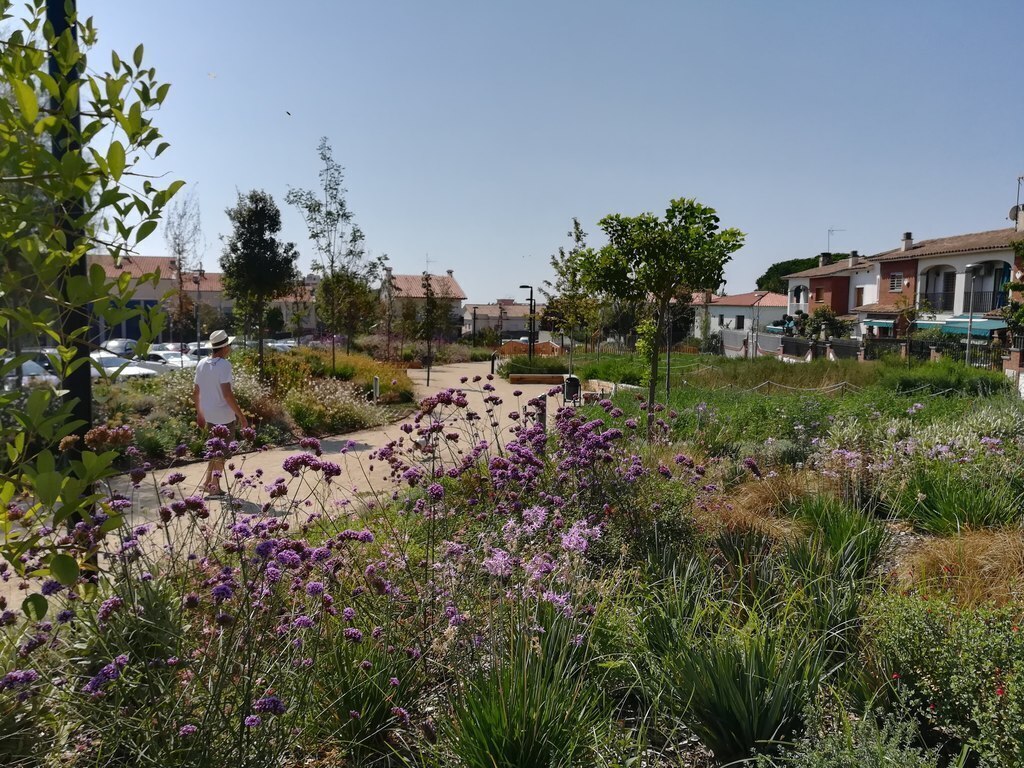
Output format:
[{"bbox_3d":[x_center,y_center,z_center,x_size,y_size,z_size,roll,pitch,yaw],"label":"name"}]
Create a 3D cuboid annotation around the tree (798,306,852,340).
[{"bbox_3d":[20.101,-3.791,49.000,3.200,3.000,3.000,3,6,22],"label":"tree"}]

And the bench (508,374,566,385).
[{"bbox_3d":[1.173,-0.203,34.700,2.500,0.420,0.500,1,6,-5],"label":"bench"}]

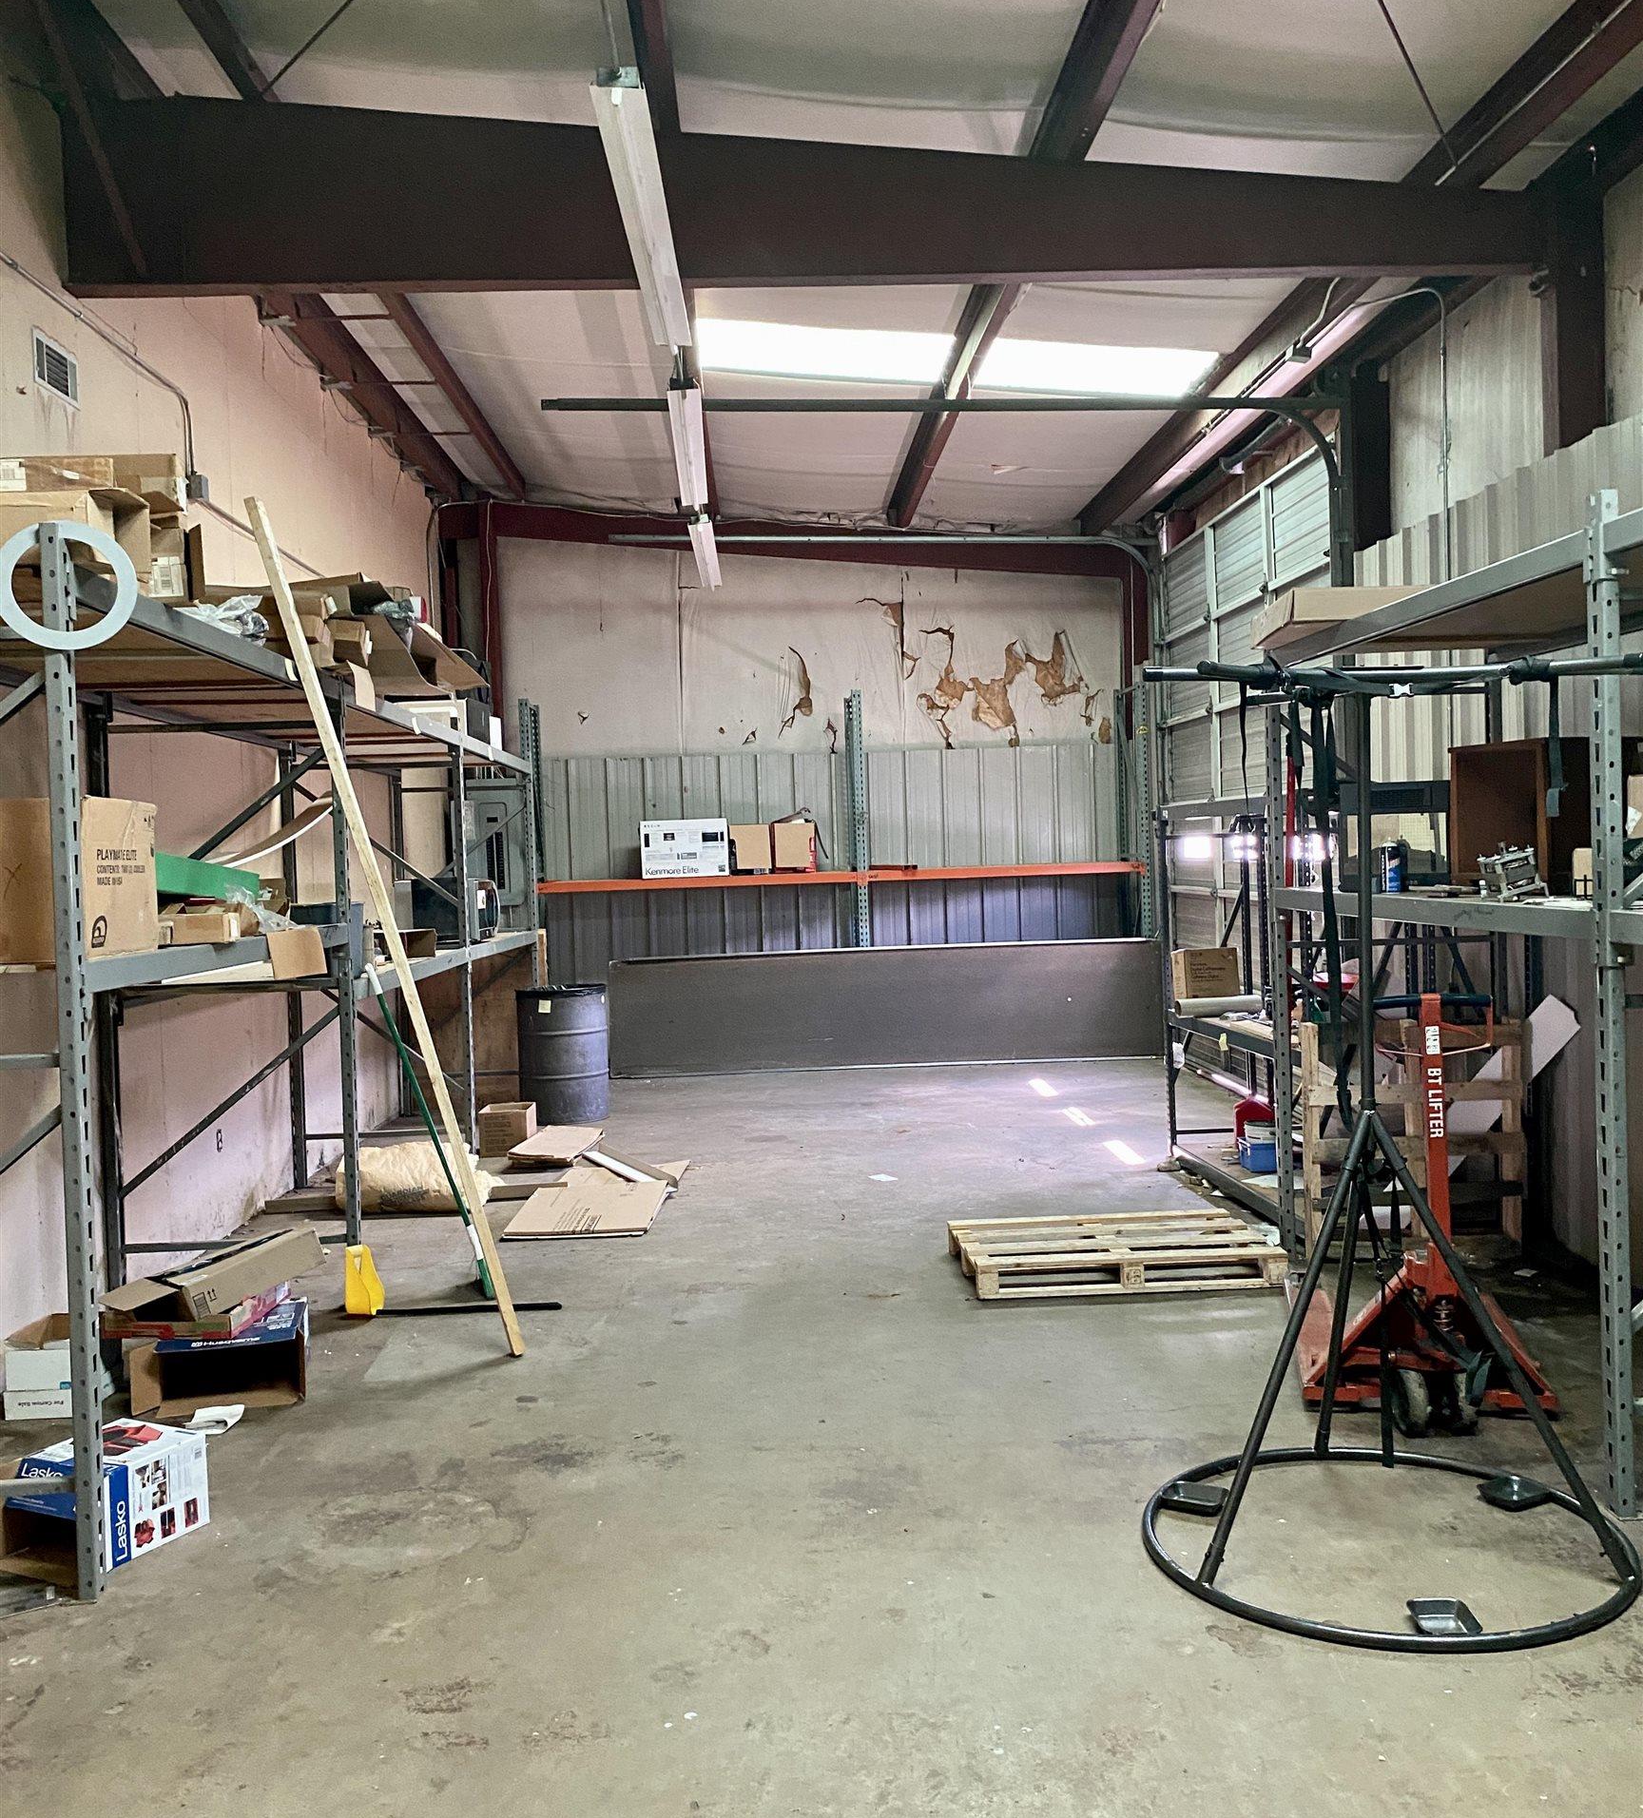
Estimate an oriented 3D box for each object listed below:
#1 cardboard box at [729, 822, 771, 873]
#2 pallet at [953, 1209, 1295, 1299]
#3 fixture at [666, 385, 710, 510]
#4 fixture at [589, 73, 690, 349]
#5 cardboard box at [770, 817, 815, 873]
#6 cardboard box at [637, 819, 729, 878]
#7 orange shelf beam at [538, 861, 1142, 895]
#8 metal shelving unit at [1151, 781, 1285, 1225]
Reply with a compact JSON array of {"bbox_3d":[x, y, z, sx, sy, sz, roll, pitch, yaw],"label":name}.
[{"bbox_3d":[-0.543,-0.463,12.780,0.321,0.383,0.360,-2,2,-3],"label":"cardboard box"},{"bbox_3d":[1.131,1.341,6.394,1.165,0.135,0.751,-2,2,-3],"label":"pallet"},{"bbox_3d":[-0.703,-2.452,8.863,0.156,0.095,2.430,-2,2,-3],"label":"fixture"},{"bbox_3d":[-0.597,-2.355,5.794,0.156,0.095,2.430,-2,2,-1],"label":"fixture"},{"bbox_3d":[-0.212,-0.479,12.795,0.341,0.392,0.360,-2,2,-3],"label":"cardboard box"},{"bbox_3d":[-1.044,-0.469,12.807,0.661,0.423,0.500,-2,2,-3],"label":"cardboard box"},{"bbox_3d":[0.159,-0.247,12.589,4.700,0.080,0.060,-2,2,-3],"label":"orange shelf beam"},{"bbox_3d":[2.097,0.413,7.600,0.500,1.850,2.200,-2,2,-3],"label":"metal shelving unit"}]

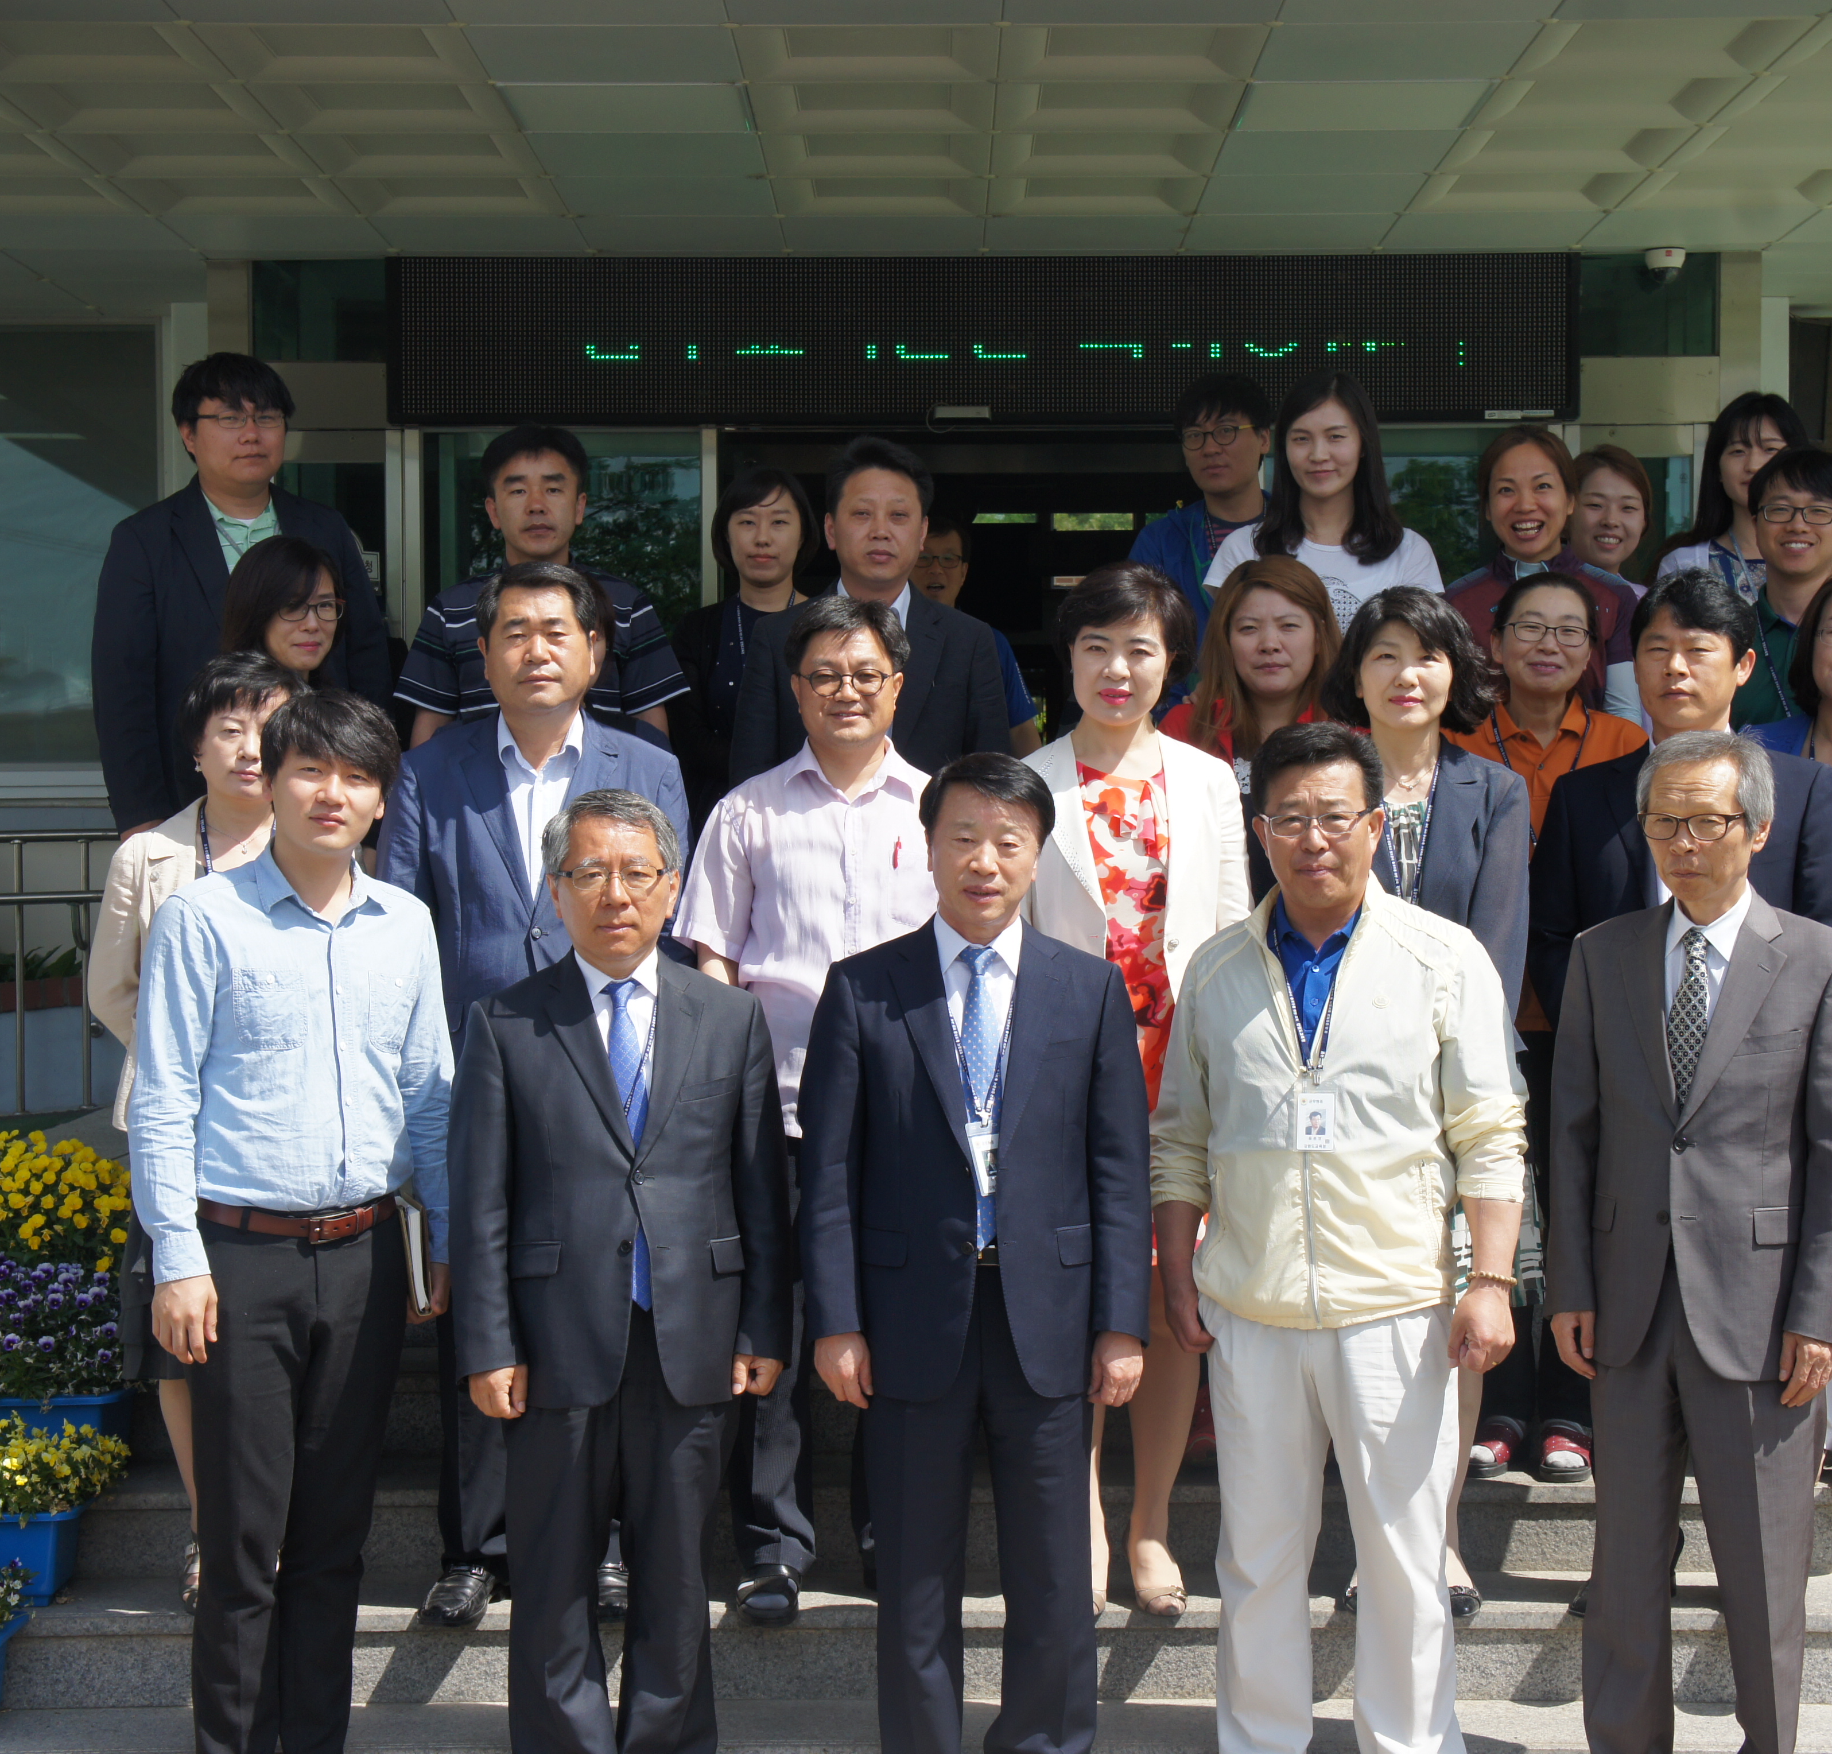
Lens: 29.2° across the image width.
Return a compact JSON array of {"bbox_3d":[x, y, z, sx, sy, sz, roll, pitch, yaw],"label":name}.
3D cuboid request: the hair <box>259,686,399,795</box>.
[{"bbox_3d":[-0.812,-0.178,4.860,0.195,0.170,0.210,6,0,-3],"label":"hair"}]

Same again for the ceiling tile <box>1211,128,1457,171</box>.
[{"bbox_3d":[1.099,-1.913,9.235,0.600,0.030,0.600,0,1,0],"label":"ceiling tile"}]

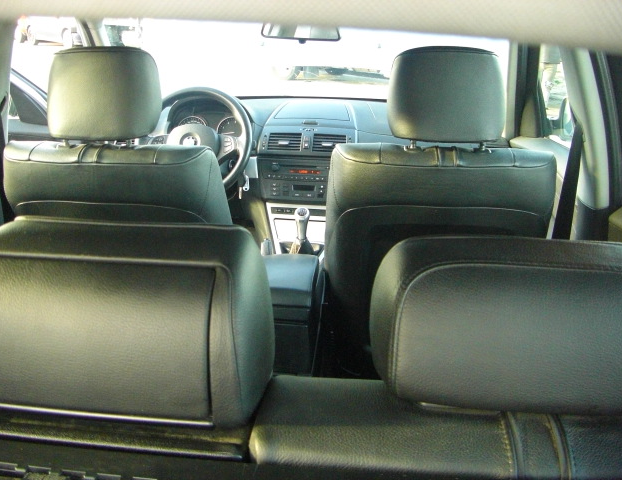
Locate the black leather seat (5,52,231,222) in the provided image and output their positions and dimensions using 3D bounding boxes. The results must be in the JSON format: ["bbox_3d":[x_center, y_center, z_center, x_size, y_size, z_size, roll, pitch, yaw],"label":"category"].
[{"bbox_3d":[-0.393,-0.046,2.028,0.530,1.060,0.770,2,21,4],"label":"black leather seat"}]

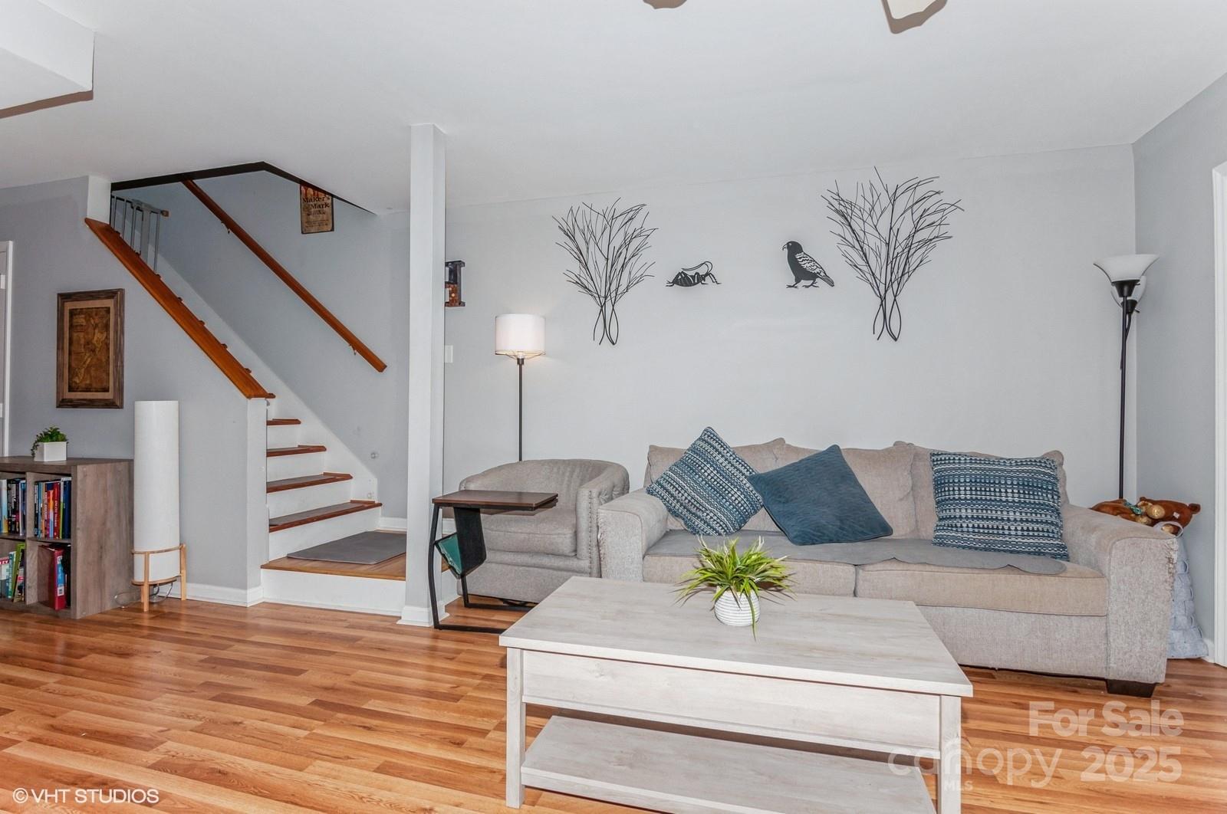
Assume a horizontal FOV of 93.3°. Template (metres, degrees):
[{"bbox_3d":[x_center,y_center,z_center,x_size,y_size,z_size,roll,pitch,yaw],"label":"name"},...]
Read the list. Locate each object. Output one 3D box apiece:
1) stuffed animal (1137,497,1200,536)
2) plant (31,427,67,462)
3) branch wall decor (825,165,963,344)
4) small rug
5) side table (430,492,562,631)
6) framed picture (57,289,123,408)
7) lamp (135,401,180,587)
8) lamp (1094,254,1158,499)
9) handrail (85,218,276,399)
[{"bbox_3d":[2.437,0.488,2.551,0.240,0.180,0.200,0,-1,35],"label":"stuffed animal"},{"bbox_3d":[-3.118,0.203,3.217,0.125,0.190,0.131,0,0,15],"label":"plant"},{"bbox_3d":[1.574,-0.866,3.283,0.730,1.000,0.040,0,-1,14],"label":"branch wall decor"},{"bbox_3d":[-1.497,0.860,3.581,0.610,0.012,0.750,0,-1,14],"label":"small rug"},{"bbox_3d":[-0.581,0.751,2.865,0.554,0.627,0.350,0,0,15],"label":"side table"},{"bbox_3d":[-3.059,-0.334,3.384,0.512,0.679,0.037,0,0,15],"label":"framed picture"},{"bbox_3d":[-2.449,0.511,3.116,0.214,1.087,0.214,0,0,15],"label":"lamp"},{"bbox_3d":[2.430,0.186,2.764,0.270,1.810,0.270,0,-1,14],"label":"lamp"},{"bbox_3d":[-2.503,-0.578,3.308,1.596,0.030,0.130,42,9,11],"label":"handrail"}]

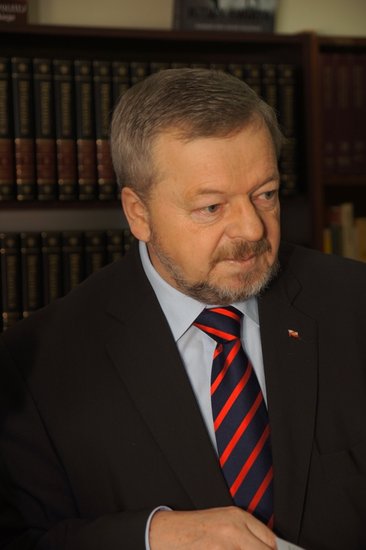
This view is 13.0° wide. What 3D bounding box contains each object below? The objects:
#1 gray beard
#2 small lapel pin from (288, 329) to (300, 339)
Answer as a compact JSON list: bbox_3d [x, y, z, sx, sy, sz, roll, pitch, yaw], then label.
[{"bbox_3d":[0.048,-0.009,1.690,0.142,0.083,0.100,-3,16,-32],"label":"gray beard"},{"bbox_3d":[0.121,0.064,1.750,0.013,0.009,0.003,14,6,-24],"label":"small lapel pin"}]

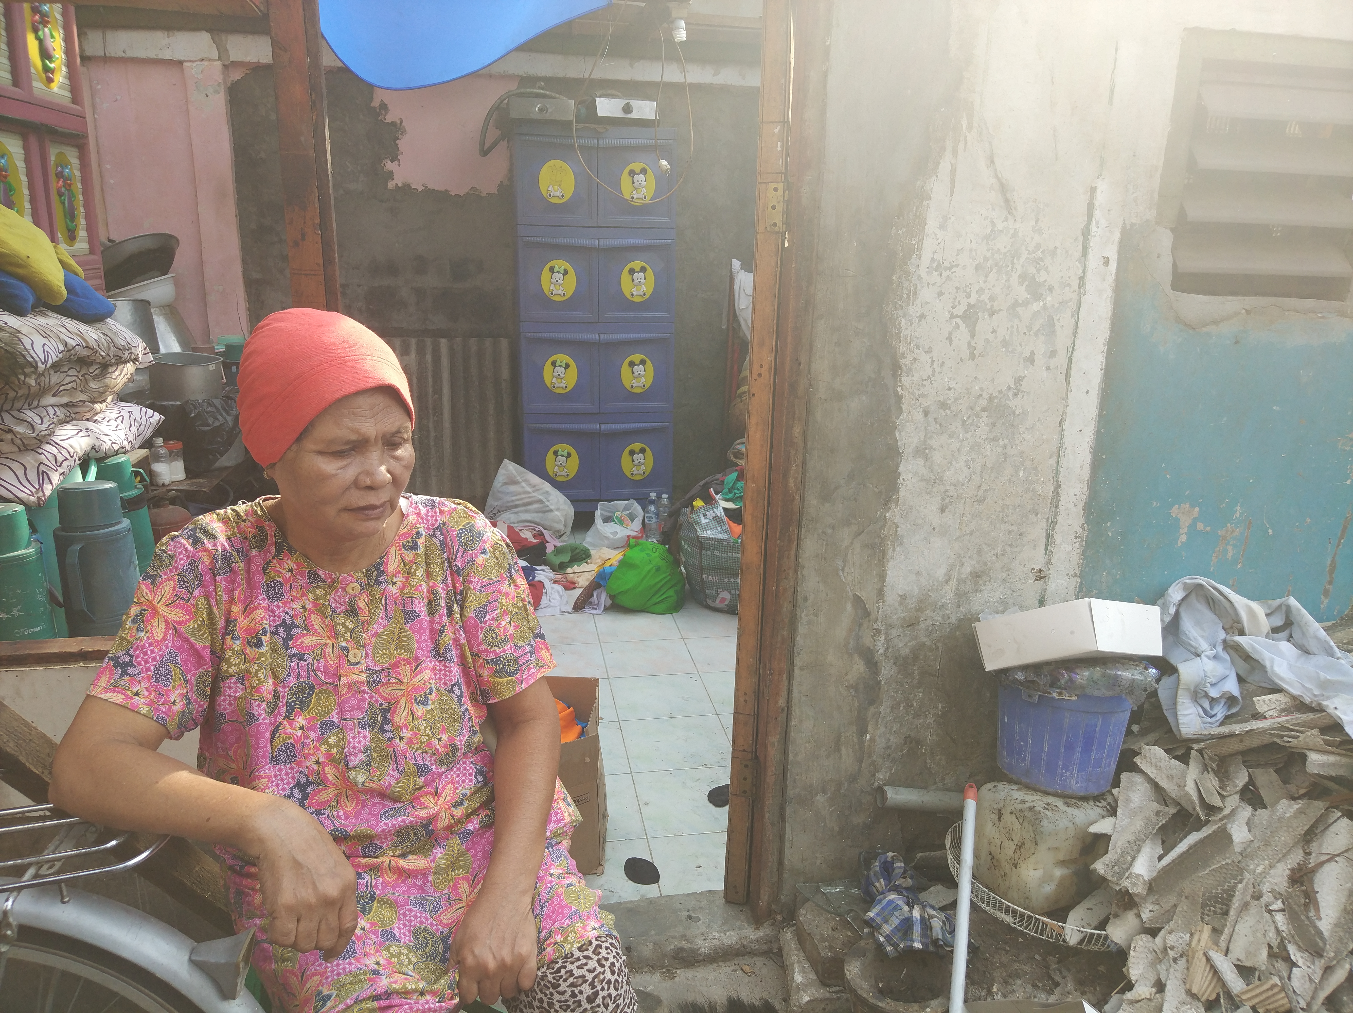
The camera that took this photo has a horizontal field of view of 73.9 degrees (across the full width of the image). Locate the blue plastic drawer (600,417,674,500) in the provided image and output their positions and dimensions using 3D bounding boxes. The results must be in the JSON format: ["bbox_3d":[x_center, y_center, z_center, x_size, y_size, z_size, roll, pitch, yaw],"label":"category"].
[{"bbox_3d":[-0.243,-0.288,4.827,0.372,0.415,0.400,-2,14,-10],"label":"blue plastic drawer"}]

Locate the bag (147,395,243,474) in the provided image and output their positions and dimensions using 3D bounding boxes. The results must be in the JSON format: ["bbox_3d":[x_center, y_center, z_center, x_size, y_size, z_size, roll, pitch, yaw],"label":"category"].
[{"bbox_3d":[-1.716,-0.271,3.216,0.376,0.253,0.320,-2,14,-10],"label":"bag"}]

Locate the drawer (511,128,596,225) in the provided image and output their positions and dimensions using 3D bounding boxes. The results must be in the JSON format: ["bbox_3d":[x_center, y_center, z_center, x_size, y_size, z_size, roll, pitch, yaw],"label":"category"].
[{"bbox_3d":[-0.594,-1.597,4.428,0.372,0.430,0.400,-2,14,-10],"label":"drawer"}]

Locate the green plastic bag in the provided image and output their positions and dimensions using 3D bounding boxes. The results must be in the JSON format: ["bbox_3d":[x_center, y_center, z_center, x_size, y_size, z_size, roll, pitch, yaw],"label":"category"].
[{"bbox_3d":[-0.124,0.267,3.651,0.330,0.270,0.280,-2,14,-10],"label":"green plastic bag"}]

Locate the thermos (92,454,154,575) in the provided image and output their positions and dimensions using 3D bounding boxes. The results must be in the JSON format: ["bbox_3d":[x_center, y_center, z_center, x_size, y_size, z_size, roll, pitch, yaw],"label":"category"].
[{"bbox_3d":[-1.404,0.058,2.295,0.145,0.370,0.145,-2,14,-10],"label":"thermos"}]

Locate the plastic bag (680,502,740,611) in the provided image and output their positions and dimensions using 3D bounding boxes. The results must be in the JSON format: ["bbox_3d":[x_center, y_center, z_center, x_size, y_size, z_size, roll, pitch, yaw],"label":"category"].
[{"bbox_3d":[0.284,0.189,3.701,0.470,0.400,0.310,-2,14,-10],"label":"plastic bag"}]

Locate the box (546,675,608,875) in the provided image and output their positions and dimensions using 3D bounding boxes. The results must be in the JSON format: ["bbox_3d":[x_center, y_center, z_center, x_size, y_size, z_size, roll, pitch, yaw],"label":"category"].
[{"bbox_3d":[-0.362,0.624,2.053,0.360,0.340,0.280,-2,14,-13],"label":"box"}]

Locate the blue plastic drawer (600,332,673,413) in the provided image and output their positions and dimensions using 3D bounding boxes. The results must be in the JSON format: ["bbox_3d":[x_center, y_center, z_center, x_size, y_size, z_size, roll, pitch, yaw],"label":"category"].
[{"bbox_3d":[-0.236,-0.721,4.719,0.372,0.405,0.400,-2,14,-10],"label":"blue plastic drawer"}]

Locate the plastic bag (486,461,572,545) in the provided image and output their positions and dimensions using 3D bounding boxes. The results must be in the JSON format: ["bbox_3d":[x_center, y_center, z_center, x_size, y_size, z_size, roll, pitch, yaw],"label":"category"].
[{"bbox_3d":[-0.765,-0.044,4.602,0.483,0.395,0.340,-2,14,-10],"label":"plastic bag"}]

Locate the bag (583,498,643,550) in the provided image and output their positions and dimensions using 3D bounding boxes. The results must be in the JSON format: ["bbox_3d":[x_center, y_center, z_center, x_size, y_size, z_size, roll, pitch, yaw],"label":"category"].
[{"bbox_3d":[-0.313,0.077,4.477,0.301,0.234,0.260,-2,14,-10],"label":"bag"}]

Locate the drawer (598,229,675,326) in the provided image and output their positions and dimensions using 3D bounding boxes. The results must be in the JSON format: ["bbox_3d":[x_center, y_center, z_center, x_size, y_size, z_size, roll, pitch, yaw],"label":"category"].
[{"bbox_3d":[-0.228,-1.163,4.608,0.372,0.415,0.400,-2,14,-10],"label":"drawer"}]

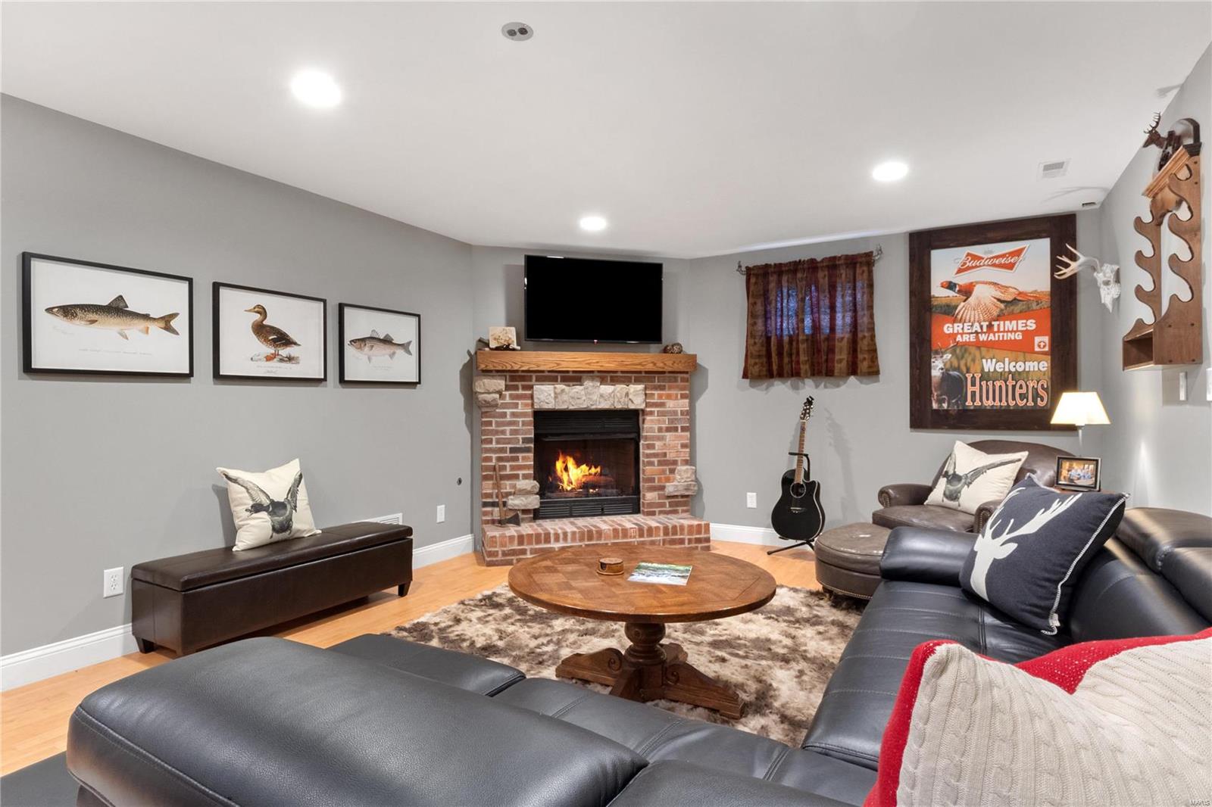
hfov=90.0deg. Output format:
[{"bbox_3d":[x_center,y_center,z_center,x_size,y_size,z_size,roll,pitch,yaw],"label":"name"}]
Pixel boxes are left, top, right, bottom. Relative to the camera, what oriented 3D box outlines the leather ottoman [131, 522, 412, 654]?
[{"bbox_3d":[-1.638,0.931,3.153,0.432,0.408,1.227,0,0,31],"label":"leather ottoman"}]

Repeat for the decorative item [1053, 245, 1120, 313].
[{"bbox_3d":[2.673,-0.686,3.383,0.292,0.356,0.376,0,0,31],"label":"decorative item"}]

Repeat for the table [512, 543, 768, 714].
[{"bbox_3d":[0.119,0.890,2.326,0.980,0.484,0.980,0,0,0],"label":"table"}]

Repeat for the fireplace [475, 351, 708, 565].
[{"bbox_3d":[-0.078,0.377,4.680,1.720,1.516,0.476,0,0,-15],"label":"fireplace"}]

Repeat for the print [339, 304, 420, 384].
[{"bbox_3d":[-1.458,-0.368,3.950,0.033,0.484,0.615,0,0,31],"label":"print"}]

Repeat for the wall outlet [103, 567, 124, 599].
[{"bbox_3d":[-2.205,0.802,2.714,0.007,0.117,0.070,0,0,31],"label":"wall outlet"}]

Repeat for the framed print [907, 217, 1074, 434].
[{"bbox_3d":[2.589,-0.517,4.102,0.953,1.380,0.044,0,0,29],"label":"framed print"}]

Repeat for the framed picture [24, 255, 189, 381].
[{"bbox_3d":[-2.191,-0.367,2.706,0.027,0.483,0.622,0,0,31],"label":"framed picture"}]

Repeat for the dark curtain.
[{"bbox_3d":[1.537,-0.647,4.623,1.001,0.914,0.097,0,0,29],"label":"dark curtain"}]

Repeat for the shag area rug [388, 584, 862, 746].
[{"bbox_3d":[0.211,1.130,2.790,2.525,0.040,2.475,0,0,29],"label":"shag area rug"}]

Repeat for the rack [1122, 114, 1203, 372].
[{"bbox_3d":[2.203,-0.576,2.421,0.129,0.868,0.525,0,0,31],"label":"rack"}]

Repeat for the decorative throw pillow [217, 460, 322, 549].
[{"bbox_3d":[-1.783,0.522,3.217,0.146,0.437,0.447,-13,-6,30],"label":"decorative throw pillow"}]

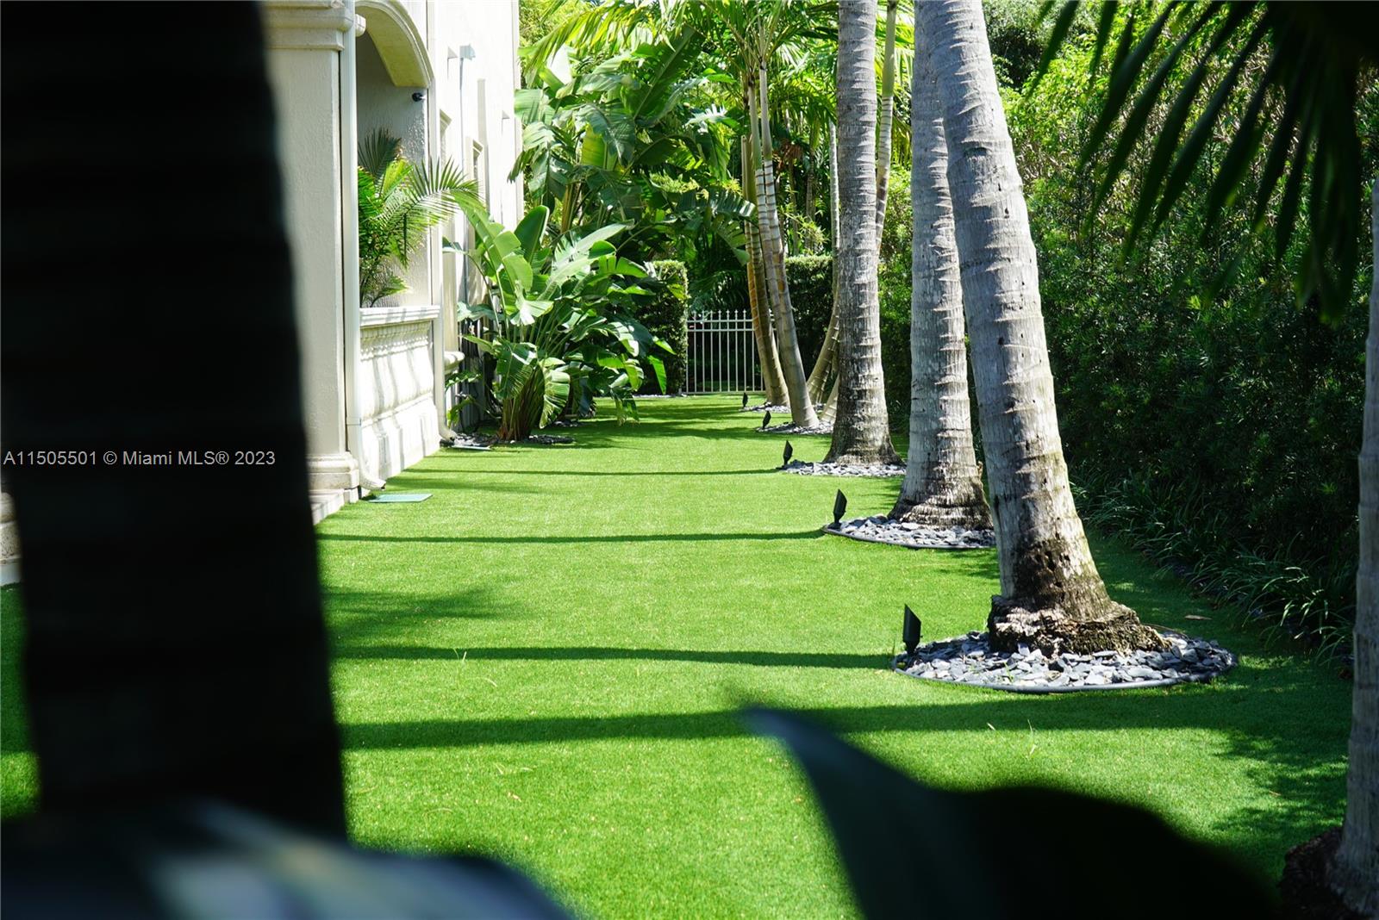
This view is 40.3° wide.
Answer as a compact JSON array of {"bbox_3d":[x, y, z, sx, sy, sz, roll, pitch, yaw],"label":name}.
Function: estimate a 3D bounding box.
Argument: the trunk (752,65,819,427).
[{"bbox_3d":[1.093,-2.426,21.281,0.757,4.067,0.450,0,5,0],"label":"trunk"}]

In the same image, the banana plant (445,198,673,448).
[{"bbox_3d":[-1.399,-1.513,19.985,2.397,2.472,2.100,0,5,0],"label":"banana plant"}]

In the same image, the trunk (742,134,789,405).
[{"bbox_3d":[1.027,-2.574,25.375,0.641,3.652,0.400,0,5,0],"label":"trunk"}]

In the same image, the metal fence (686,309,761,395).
[{"bbox_3d":[0.619,-1.606,28.004,1.350,1.268,0.060,-1,5,-6],"label":"metal fence"}]

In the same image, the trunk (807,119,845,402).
[{"bbox_3d":[1.842,-2.624,25.371,0.524,3.752,0.400,0,5,0],"label":"trunk"}]

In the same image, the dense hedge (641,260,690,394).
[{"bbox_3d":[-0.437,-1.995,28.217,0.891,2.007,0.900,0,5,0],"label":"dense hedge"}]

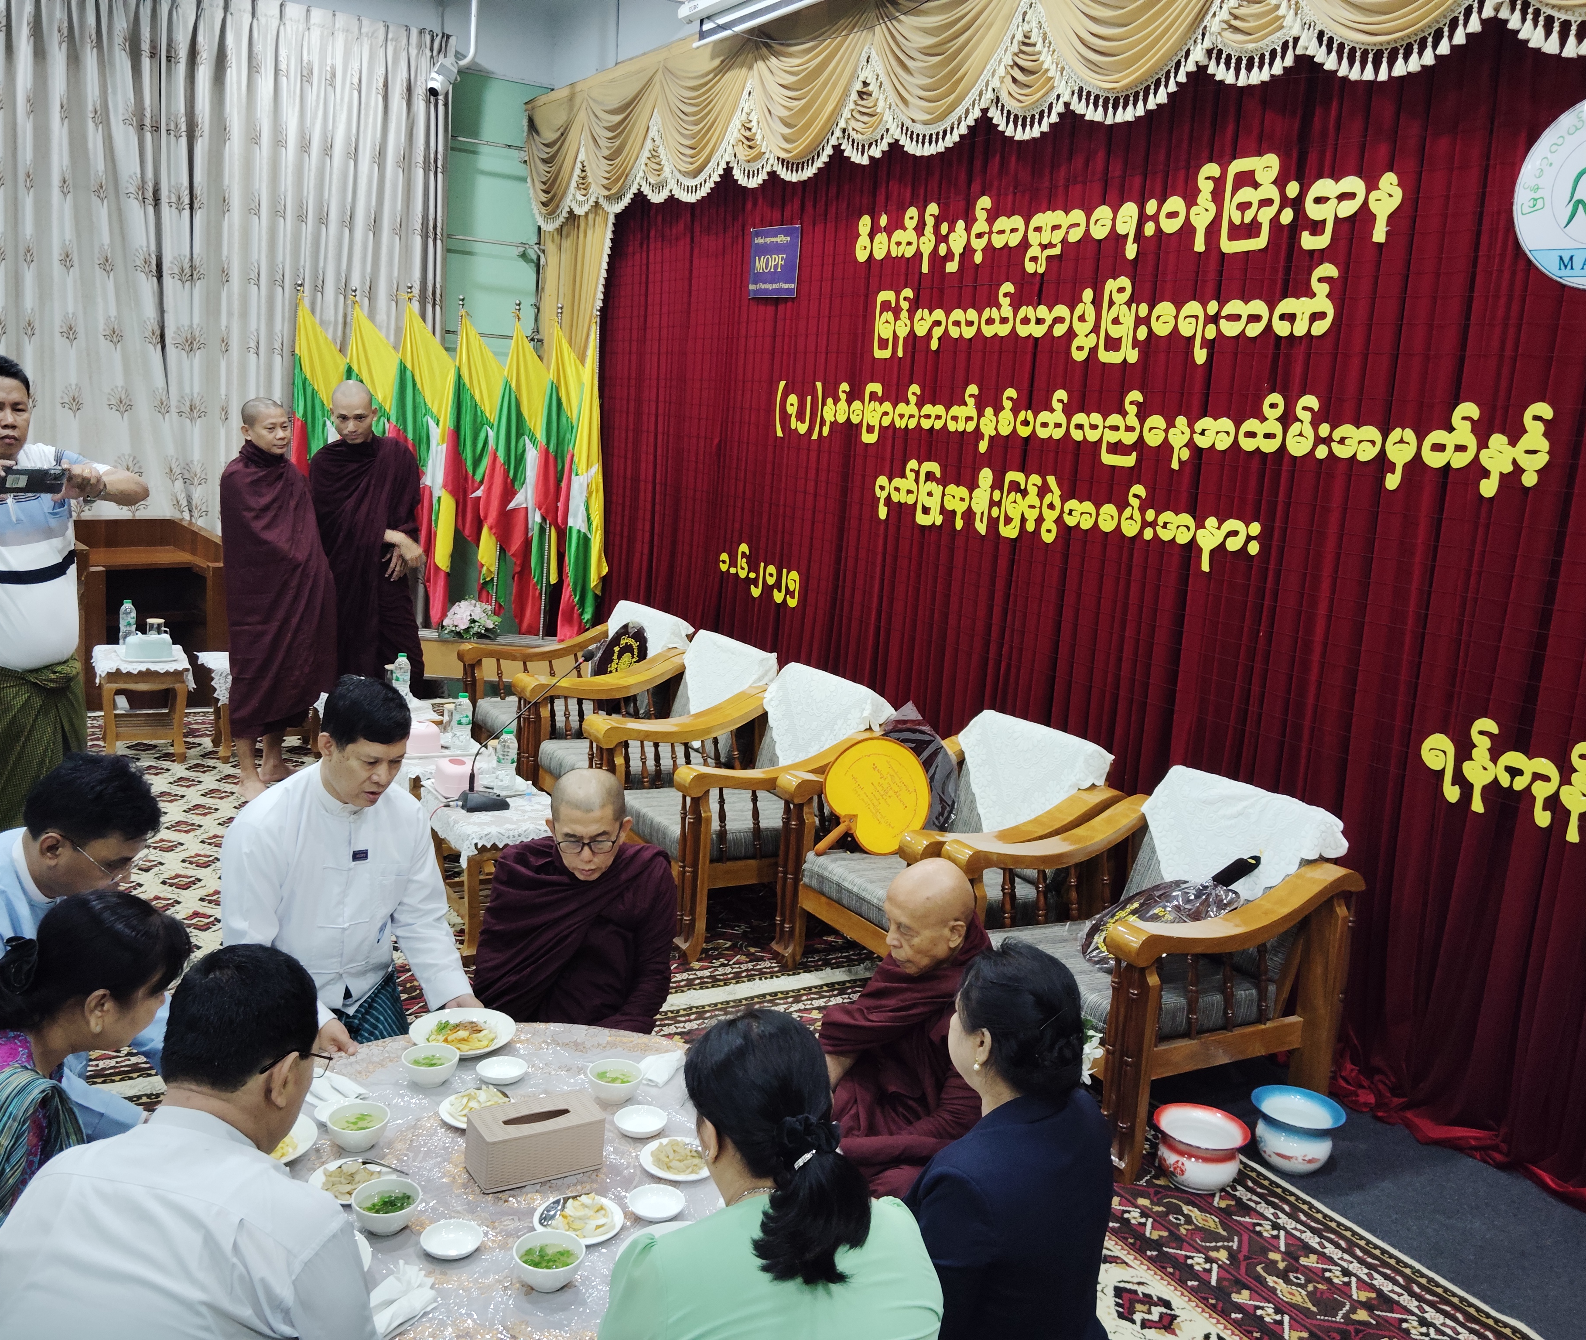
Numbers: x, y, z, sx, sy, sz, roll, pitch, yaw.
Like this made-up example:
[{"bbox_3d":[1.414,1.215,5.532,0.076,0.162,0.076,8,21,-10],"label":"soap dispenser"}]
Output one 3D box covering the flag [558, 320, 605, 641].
[{"bbox_3d":[-1.205,-1.094,8.250,0.290,1.820,0.250,-2,11,-31],"label":"flag"}]

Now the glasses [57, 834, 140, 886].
[{"bbox_3d":[-1.200,0.305,2.490,0.140,0.045,0.140,43,9,-9],"label":"glasses"}]

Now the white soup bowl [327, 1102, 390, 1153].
[{"bbox_3d":[-0.808,0.858,2.679,0.114,0.058,0.114,4,10,-1],"label":"white soup bowl"}]

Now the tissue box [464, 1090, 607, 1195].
[{"bbox_3d":[-0.462,0.852,2.603,0.224,0.100,0.106,-2,12,-31],"label":"tissue box"}]

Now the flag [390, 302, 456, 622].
[{"bbox_3d":[-2.121,-1.170,8.220,0.390,1.780,0.220,4,10,-4],"label":"flag"}]

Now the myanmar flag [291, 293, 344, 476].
[{"bbox_3d":[-2.427,-1.171,7.467,0.310,1.500,0.200,-1,11,-25],"label":"myanmar flag"}]

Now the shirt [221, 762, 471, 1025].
[{"bbox_3d":[-0.952,0.453,3.060,0.480,0.560,0.400,-3,12,-37],"label":"shirt"}]

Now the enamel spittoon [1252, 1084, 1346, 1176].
[{"bbox_3d":[1.219,1.126,3.481,0.219,0.142,0.219,4,10,-1],"label":"enamel spittoon"}]

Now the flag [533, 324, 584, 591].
[{"bbox_3d":[-1.342,-1.184,8.280,0.300,1.620,0.220,4,10,-4],"label":"flag"}]

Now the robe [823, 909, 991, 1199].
[{"bbox_3d":[0.240,0.860,3.062,0.580,0.660,0.620,-2,12,-32],"label":"robe"}]

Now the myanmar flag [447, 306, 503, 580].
[{"bbox_3d":[-1.746,-1.172,7.980,0.310,1.580,0.200,-1,11,-25],"label":"myanmar flag"}]

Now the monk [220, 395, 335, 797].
[{"bbox_3d":[-2.151,-0.302,5.990,0.480,1.620,0.380,-4,13,-40],"label":"monk"}]

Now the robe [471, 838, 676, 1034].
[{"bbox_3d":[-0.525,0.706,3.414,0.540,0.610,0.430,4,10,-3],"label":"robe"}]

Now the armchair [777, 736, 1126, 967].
[{"bbox_3d":[0.440,0.572,4.310,0.755,0.810,0.775,-2,11,-31],"label":"armchair"}]

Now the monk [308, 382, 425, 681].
[{"bbox_3d":[-1.896,-0.405,6.343,0.490,1.700,0.360,-3,12,-37],"label":"monk"}]

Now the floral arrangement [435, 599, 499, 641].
[{"bbox_3d":[-1.820,-0.276,8.046,0.350,0.230,0.320,-2,12,-33],"label":"floral arrangement"}]

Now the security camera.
[{"bbox_3d":[-1.746,-2.962,7.200,0.130,0.140,0.220,7,54,18],"label":"security camera"}]

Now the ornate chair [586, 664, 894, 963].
[{"bbox_3d":[-0.169,0.433,4.853,0.755,0.810,0.775,-2,11,-31],"label":"ornate chair"}]

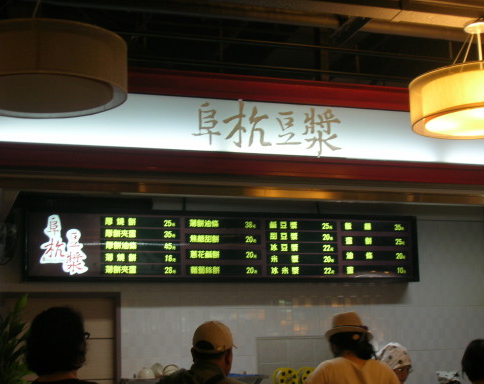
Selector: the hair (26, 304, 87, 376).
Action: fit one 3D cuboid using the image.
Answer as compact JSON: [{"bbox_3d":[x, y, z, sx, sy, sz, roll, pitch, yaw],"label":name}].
[{"bbox_3d":[-0.657,0.526,3.300,0.205,0.240,0.220,-5,-11,18],"label":"hair"}]

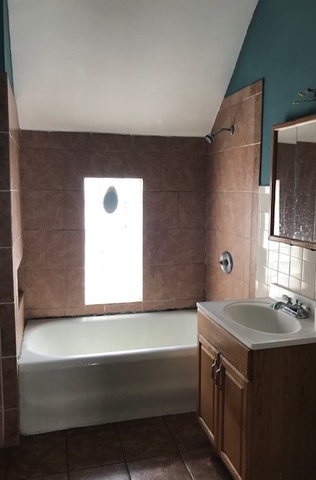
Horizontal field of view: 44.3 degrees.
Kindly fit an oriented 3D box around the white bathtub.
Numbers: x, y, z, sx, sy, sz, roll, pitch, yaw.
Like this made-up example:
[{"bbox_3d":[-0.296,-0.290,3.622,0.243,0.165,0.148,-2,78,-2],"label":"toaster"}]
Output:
[{"bbox_3d":[-0.208,0.886,2.862,1.490,0.472,0.769,-1,7,-15],"label":"white bathtub"}]

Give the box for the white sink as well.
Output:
[{"bbox_3d":[0.512,0.449,1.971,0.351,0.135,0.517,-1,7,-15],"label":"white sink"}]

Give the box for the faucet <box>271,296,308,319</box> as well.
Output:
[{"bbox_3d":[0.658,0.340,1.985,0.165,0.088,0.165,-1,7,-15],"label":"faucet"}]

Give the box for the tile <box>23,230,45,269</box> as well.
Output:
[{"bbox_3d":[-0.945,0.075,2.962,0.152,0.304,0.010,-1,6,-16],"label":"tile"}]

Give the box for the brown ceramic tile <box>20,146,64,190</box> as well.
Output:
[{"bbox_3d":[-0.866,-0.539,2.920,0.304,0.304,0.010,-1,6,-16],"label":"brown ceramic tile"}]

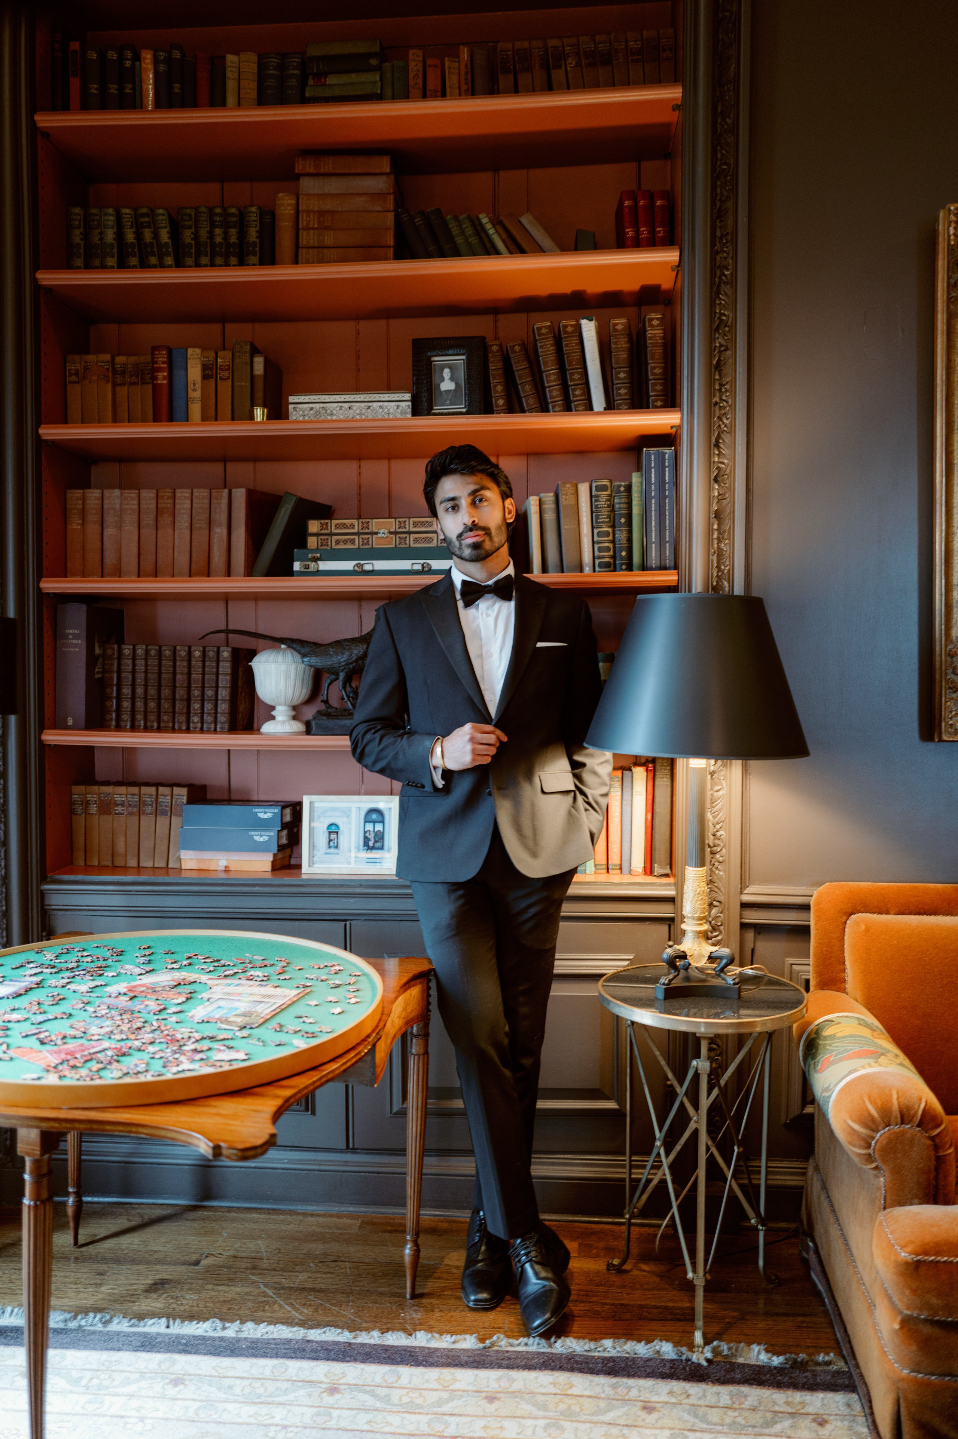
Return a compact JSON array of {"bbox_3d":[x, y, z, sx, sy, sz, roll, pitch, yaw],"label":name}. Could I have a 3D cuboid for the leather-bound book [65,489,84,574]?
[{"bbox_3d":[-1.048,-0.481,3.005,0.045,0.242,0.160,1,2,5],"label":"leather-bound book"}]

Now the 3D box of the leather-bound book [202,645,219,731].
[{"bbox_3d":[-0.697,-0.084,3.009,0.038,0.217,0.153,2,2,5],"label":"leather-bound book"}]

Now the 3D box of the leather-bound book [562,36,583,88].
[{"bbox_3d":[0.246,-1.596,2.858,0.036,0.203,0.150,-5,1,6],"label":"leather-bound book"}]

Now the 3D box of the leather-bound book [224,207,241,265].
[{"bbox_3d":[-0.609,-1.182,2.862,0.038,0.196,0.135,0,2,5],"label":"leather-bound book"}]

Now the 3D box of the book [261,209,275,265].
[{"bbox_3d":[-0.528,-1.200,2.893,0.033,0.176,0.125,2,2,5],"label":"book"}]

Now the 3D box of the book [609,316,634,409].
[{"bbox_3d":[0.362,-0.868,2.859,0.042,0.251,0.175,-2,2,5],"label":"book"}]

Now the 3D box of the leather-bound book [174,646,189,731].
[{"bbox_3d":[-0.735,-0.080,2.879,0.034,0.209,0.155,2,2,8],"label":"leather-bound book"}]

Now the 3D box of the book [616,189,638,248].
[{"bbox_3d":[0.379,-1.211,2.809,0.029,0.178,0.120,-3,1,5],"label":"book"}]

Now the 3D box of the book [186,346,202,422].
[{"bbox_3d":[-0.704,-0.824,2.867,0.034,0.214,0.145,0,2,5],"label":"book"}]

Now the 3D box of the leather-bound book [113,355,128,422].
[{"bbox_3d":[-0.926,-0.846,2.995,0.036,0.213,0.145,0,2,5],"label":"leather-bound book"}]

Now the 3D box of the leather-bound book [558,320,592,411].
[{"bbox_3d":[0.251,-0.871,2.882,0.044,0.256,0.170,-8,1,6],"label":"leather-bound book"}]

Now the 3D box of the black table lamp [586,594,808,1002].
[{"bbox_3d":[0.468,0.159,2.396,0.474,0.843,0.474,0,2,5],"label":"black table lamp"}]

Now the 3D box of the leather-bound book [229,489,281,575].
[{"bbox_3d":[-0.565,-0.460,2.845,0.035,0.226,0.160,1,2,23],"label":"leather-bound book"}]

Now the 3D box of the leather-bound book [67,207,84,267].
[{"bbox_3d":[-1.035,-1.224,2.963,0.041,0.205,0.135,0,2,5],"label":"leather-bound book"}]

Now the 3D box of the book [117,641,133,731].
[{"bbox_3d":[-0.881,-0.083,2.899,0.035,0.215,0.155,2,2,8],"label":"book"}]

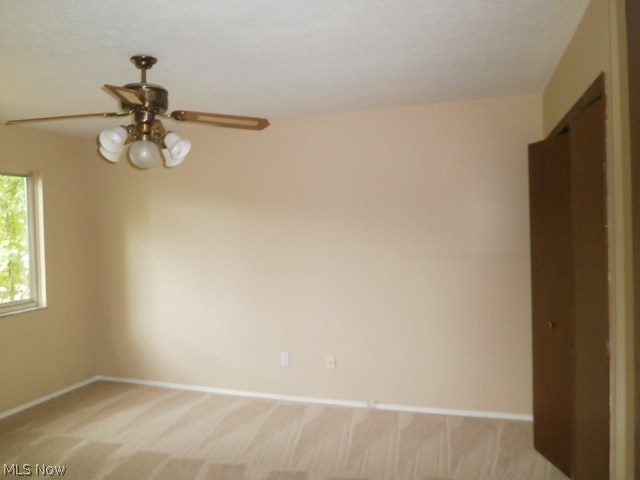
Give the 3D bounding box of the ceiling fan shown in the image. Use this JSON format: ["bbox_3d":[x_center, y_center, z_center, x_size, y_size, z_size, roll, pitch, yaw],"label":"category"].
[{"bbox_3d":[-0.945,-0.681,2.590,1.320,0.590,1.320,-2,2,-13],"label":"ceiling fan"}]

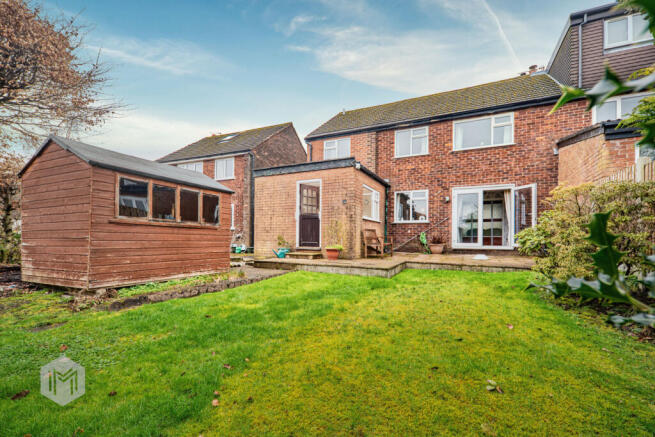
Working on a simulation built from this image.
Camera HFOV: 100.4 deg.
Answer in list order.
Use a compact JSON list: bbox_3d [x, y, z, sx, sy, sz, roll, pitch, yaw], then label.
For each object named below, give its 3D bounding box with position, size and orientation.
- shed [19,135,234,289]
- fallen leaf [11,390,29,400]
[{"bbox_3d":[-3.620,-0.060,5.330,2.150,2.330,2.520,-1,-3,27],"label":"shed"},{"bbox_3d":[-1.760,1.010,1.560,0.050,0.020,0.080,-1,-3,10],"label":"fallen leaf"}]

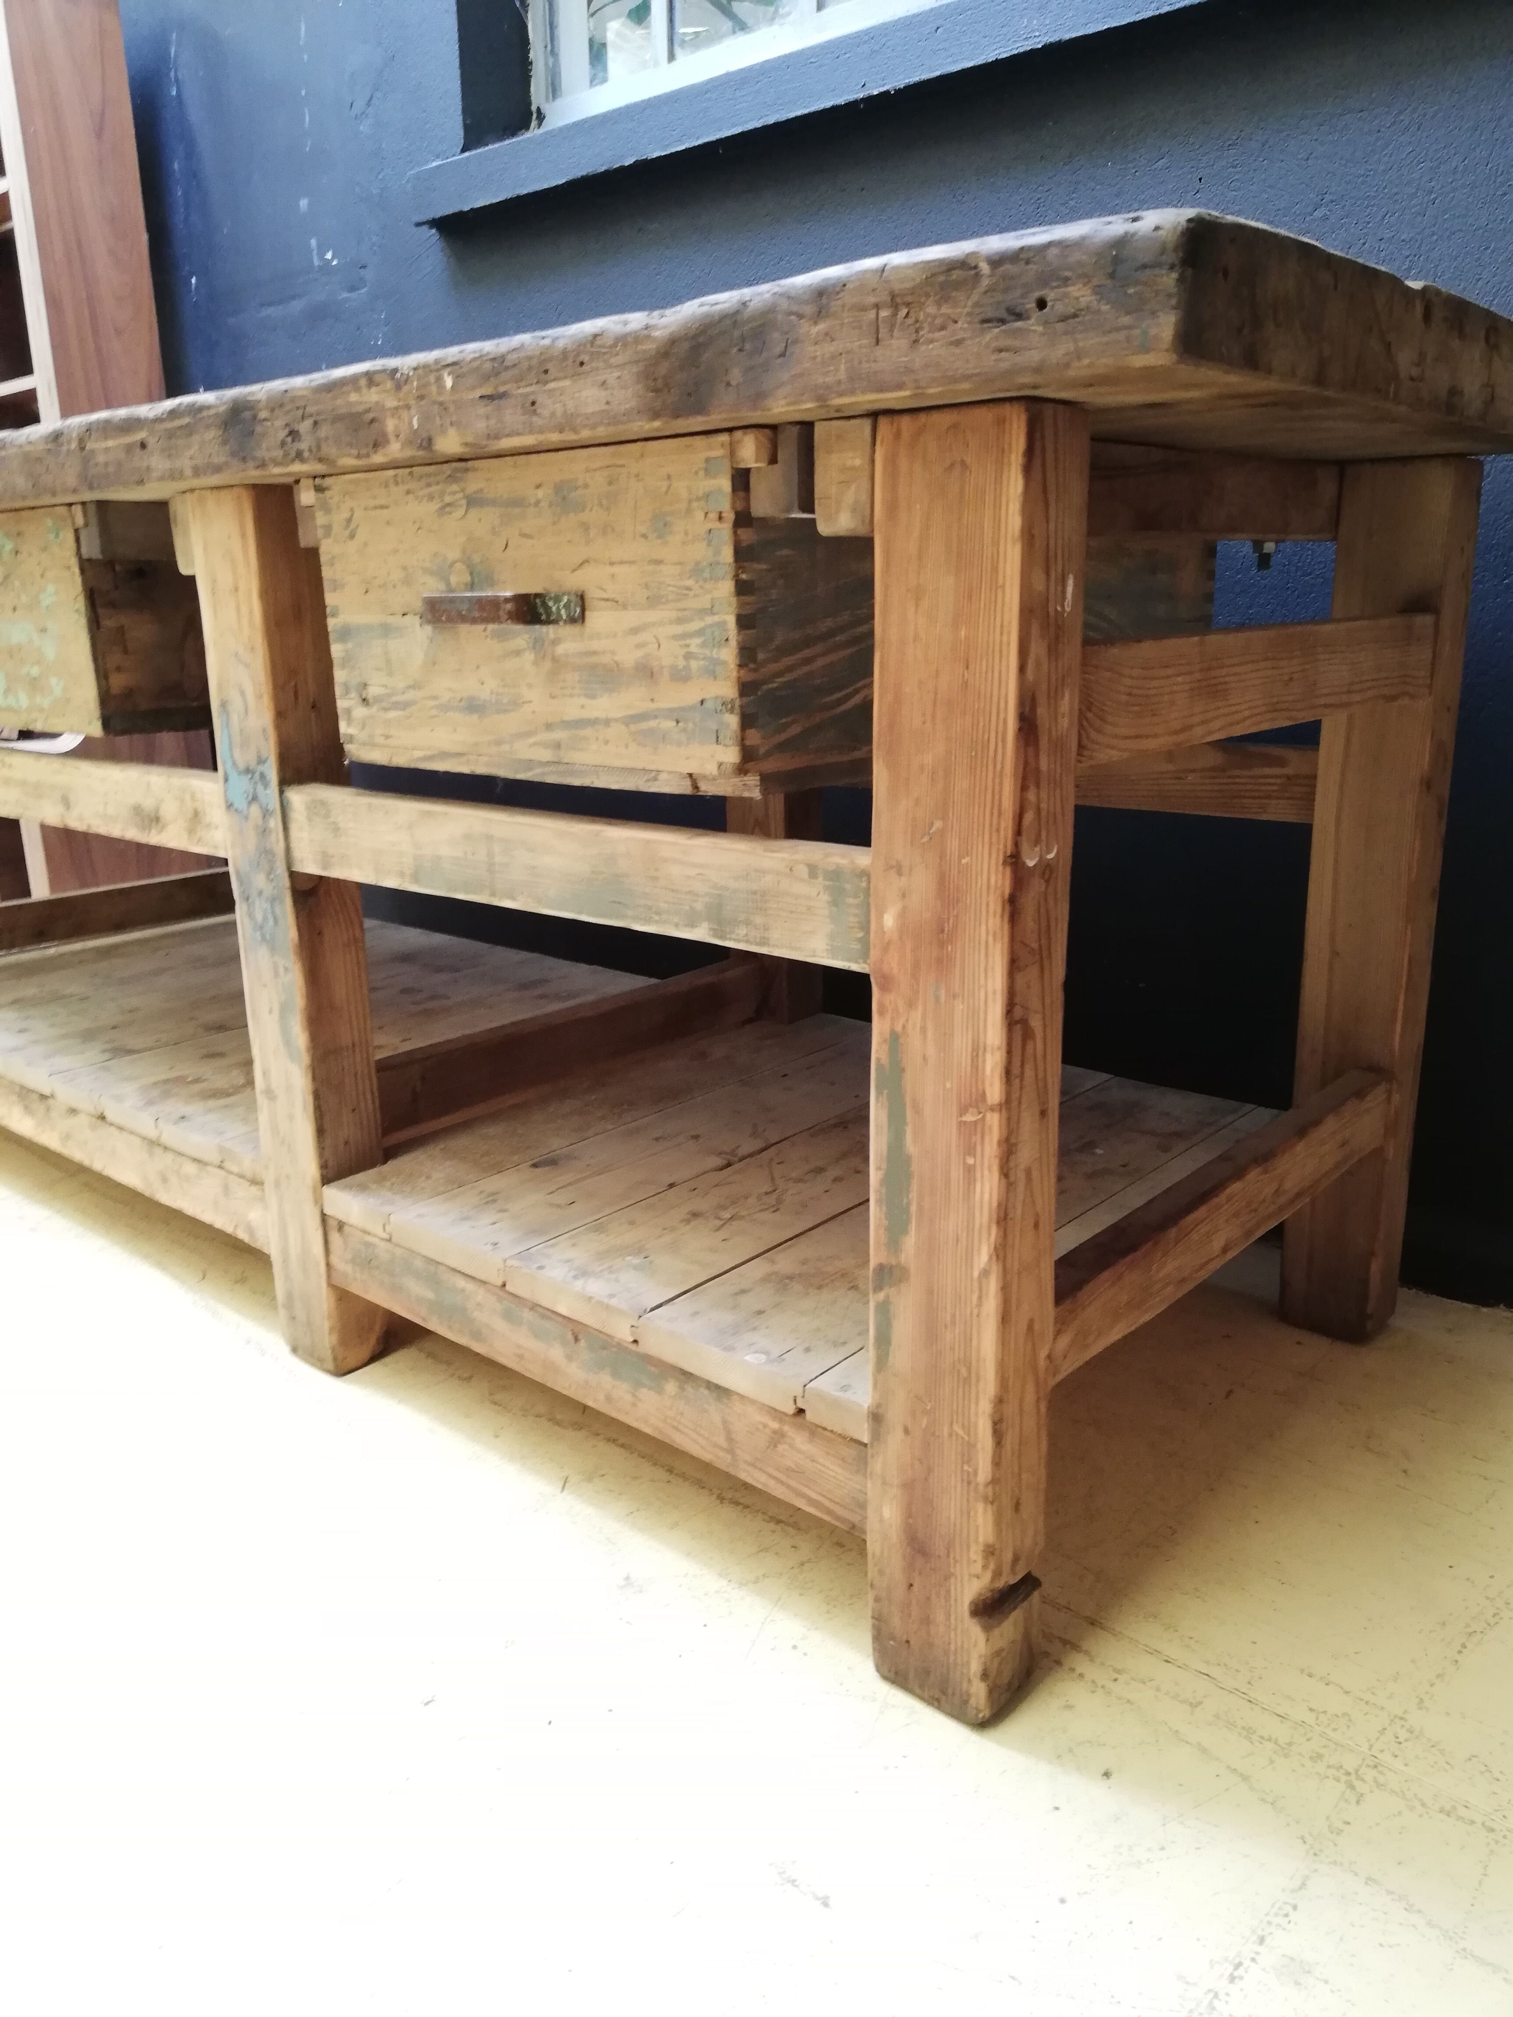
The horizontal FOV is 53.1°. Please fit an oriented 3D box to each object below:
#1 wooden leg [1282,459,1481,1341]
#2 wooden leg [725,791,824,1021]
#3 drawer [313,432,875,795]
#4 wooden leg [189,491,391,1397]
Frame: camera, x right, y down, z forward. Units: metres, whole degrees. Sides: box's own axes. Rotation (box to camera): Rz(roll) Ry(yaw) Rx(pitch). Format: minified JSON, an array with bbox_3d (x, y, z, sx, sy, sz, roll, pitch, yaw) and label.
[{"bbox_3d":[0.559,-0.075,1.381,0.092,0.788,0.068,12,20,40],"label":"wooden leg"},{"bbox_3d":[0.024,-0.189,1.859,0.093,0.780,0.070,12,20,40],"label":"wooden leg"},{"bbox_3d":[0.032,-0.320,1.234,0.425,0.205,0.620,12,20,40],"label":"drawer"},{"bbox_3d":[-0.408,-0.052,1.363,0.098,0.780,0.066,12,20,40],"label":"wooden leg"}]

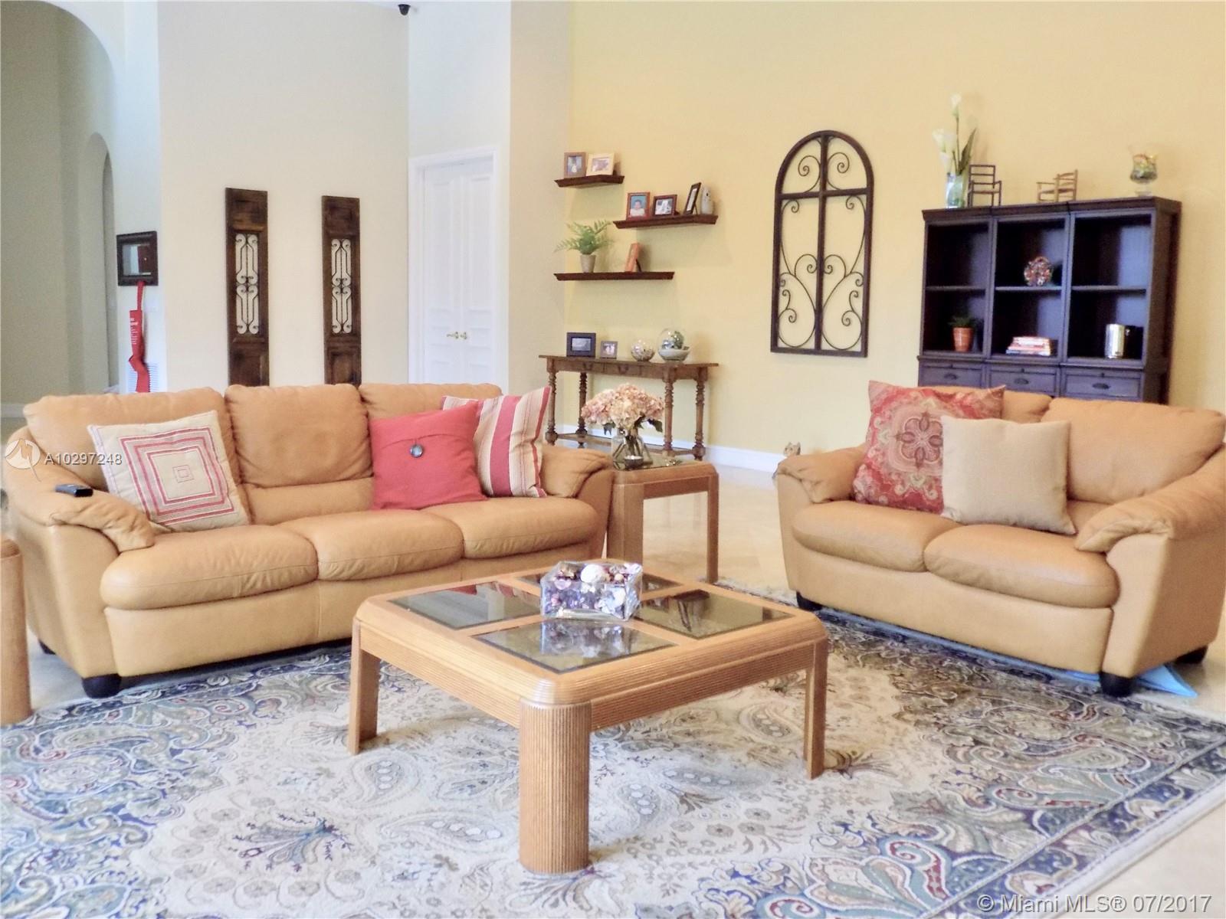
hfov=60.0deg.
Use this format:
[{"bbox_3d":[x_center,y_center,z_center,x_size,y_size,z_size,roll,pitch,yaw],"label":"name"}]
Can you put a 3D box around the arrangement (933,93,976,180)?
[{"bbox_3d":[2.156,-2.035,6.708,0.190,0.550,0.225,-6,10,-43],"label":"arrangement"}]

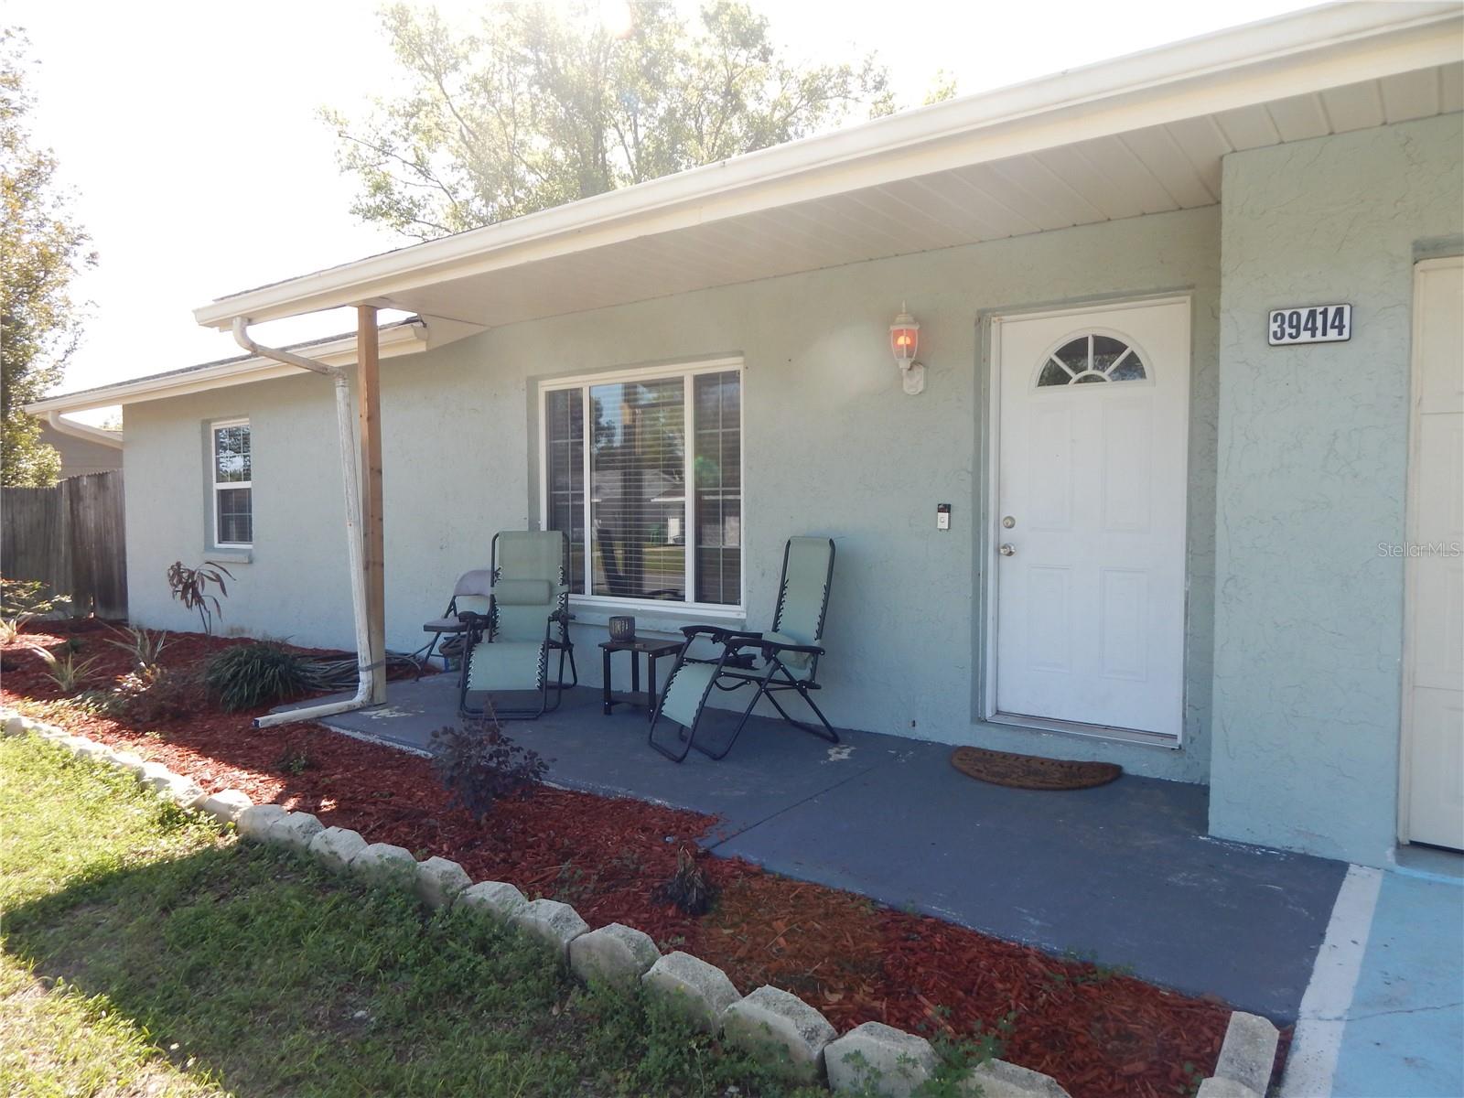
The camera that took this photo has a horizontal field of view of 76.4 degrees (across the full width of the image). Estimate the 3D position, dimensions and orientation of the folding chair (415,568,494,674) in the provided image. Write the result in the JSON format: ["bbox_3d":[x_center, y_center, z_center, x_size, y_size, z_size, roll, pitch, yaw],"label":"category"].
[{"bbox_3d":[-1.993,0.573,6.825,0.460,0.770,0.480,1,3,27],"label":"folding chair"}]

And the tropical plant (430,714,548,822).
[{"bbox_3d":[-1.011,0.906,3.870,0.470,0.450,0.450,0,3,0],"label":"tropical plant"}]

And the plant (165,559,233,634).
[{"bbox_3d":[-5.299,0.484,9.260,0.620,0.760,0.560,2,3,36],"label":"plant"}]

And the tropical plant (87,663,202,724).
[{"bbox_3d":[-3.777,0.878,5.976,0.660,0.310,0.600,2,3,35],"label":"tropical plant"}]

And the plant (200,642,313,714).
[{"bbox_3d":[-3.215,0.822,6.284,0.660,0.380,0.640,2,3,35],"label":"plant"}]

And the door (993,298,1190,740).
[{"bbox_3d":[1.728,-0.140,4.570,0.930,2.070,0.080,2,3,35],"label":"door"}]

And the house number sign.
[{"bbox_3d":[2.042,-0.794,3.292,0.252,0.130,0.018,2,3,36],"label":"house number sign"}]

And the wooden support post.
[{"bbox_3d":[-2.306,-0.269,5.973,0.089,2.530,0.089,2,3,35],"label":"wooden support post"}]

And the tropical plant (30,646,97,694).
[{"bbox_3d":[-4.800,0.866,6.680,0.430,0.340,0.420,2,3,36],"label":"tropical plant"}]

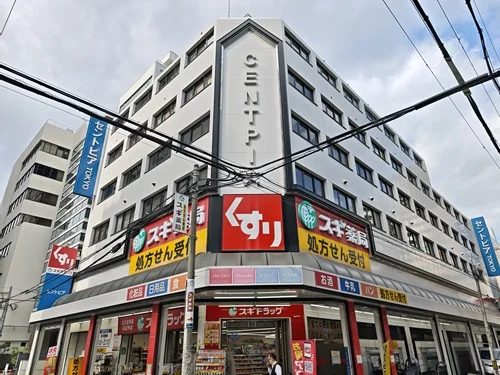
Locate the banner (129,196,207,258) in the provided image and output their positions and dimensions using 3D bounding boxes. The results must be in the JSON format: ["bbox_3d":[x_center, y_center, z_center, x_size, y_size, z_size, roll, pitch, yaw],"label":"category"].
[{"bbox_3d":[-3.709,1.869,14.612,5.872,1.249,0.200,-24,-34,38],"label":"banner"}]

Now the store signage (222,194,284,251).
[{"bbox_3d":[0.130,1.305,12.636,2.302,2.273,0.220,0,-26,-1],"label":"store signage"}]

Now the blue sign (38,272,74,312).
[{"bbox_3d":[-12.673,6.934,21.689,0.250,2.397,1.677,-24,-34,38],"label":"blue sign"}]

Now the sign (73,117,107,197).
[{"bbox_3d":[-10.860,-2.181,22.844,0.250,6.077,1.234,-24,-34,38],"label":"sign"}]

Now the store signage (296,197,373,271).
[{"bbox_3d":[3.865,2.267,14.495,0.200,2.243,5.801,-24,-35,39],"label":"store signage"}]

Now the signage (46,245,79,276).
[{"bbox_3d":[-12.706,4.977,22.651,0.250,1.845,1.676,-24,-34,38],"label":"signage"}]

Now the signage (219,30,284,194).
[{"bbox_3d":[0.052,-3.956,15.299,2.710,9.496,0.250,0,-26,-1],"label":"signage"}]

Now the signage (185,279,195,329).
[{"bbox_3d":[-1.558,2.984,8.576,0.220,1.221,0.200,7,-28,-16],"label":"signage"}]

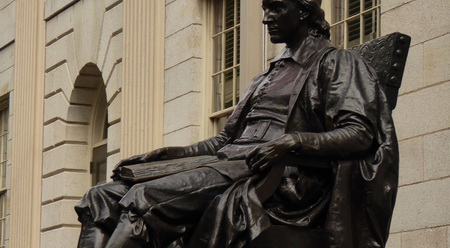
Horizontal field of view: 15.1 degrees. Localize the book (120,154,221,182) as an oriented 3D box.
[{"bbox_3d":[-0.246,0.187,7.546,0.415,0.055,0.260,-10,4,-18],"label":"book"}]

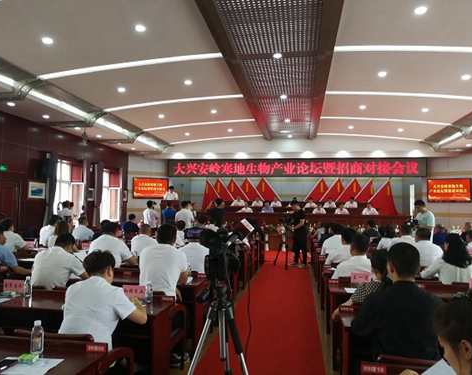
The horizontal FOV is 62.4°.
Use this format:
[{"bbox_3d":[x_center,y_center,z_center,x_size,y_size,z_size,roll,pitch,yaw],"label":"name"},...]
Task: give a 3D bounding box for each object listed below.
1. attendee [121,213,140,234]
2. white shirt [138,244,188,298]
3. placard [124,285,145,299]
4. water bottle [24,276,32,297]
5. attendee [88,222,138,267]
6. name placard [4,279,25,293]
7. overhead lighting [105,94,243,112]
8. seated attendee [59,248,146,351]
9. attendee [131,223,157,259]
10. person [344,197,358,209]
[{"bbox_3d":[-2.643,1.320,9.813,0.500,1.300,0.720,0,-3,10],"label":"attendee"},{"bbox_3d":[-0.734,0.861,3.950,0.490,0.610,0.340,0,-3,9],"label":"white shirt"},{"bbox_3d":[-0.809,0.838,3.115,0.185,0.105,0.060,0,-3,10],"label":"placard"},{"bbox_3d":[-1.691,0.801,3.194,0.063,0.178,0.063,0,-3,10],"label":"water bottle"},{"bbox_3d":[-1.461,1.081,4.755,0.530,1.290,0.750,0,-3,10],"label":"attendee"},{"bbox_3d":[-1.887,0.841,3.306,0.185,0.105,0.060,0,-3,10],"label":"name placard"},{"bbox_3d":[-1.625,-2.135,9.851,3.640,0.320,0.200,0,-3,9],"label":"overhead lighting"},{"bbox_3d":[-0.884,1.016,2.570,0.530,1.210,0.760,0,-3,10],"label":"seated attendee"},{"bbox_3d":[-1.513,1.248,6.450,0.530,1.260,0.700,0,-3,9],"label":"attendee"},{"bbox_3d":[4.997,1.009,16.800,0.540,1.200,0.650,0,-3,9],"label":"person"}]

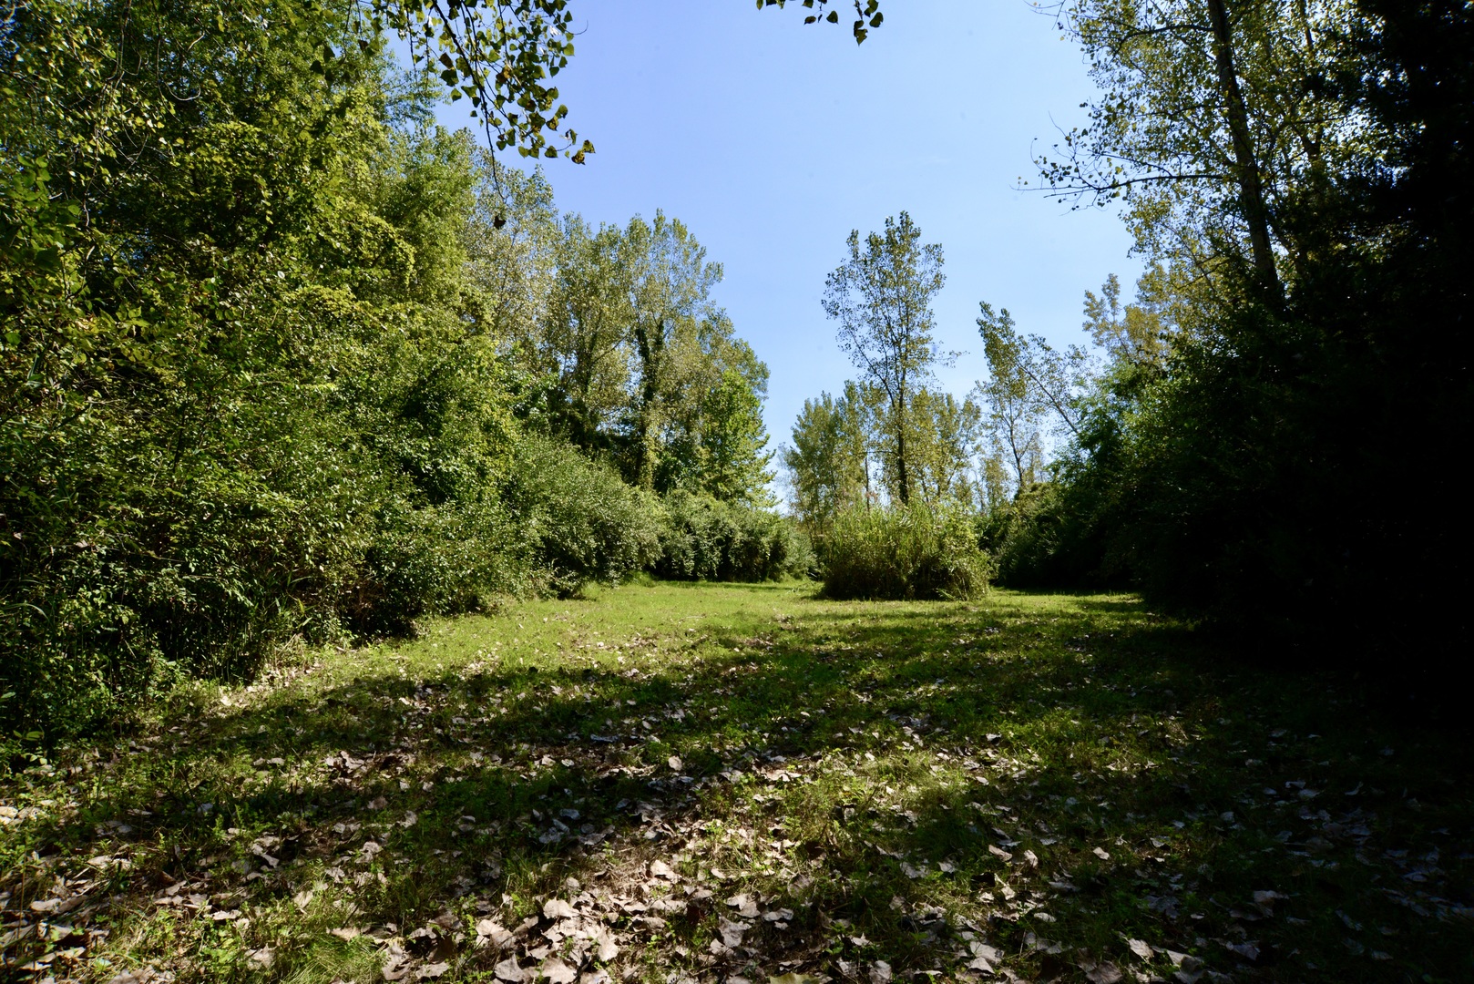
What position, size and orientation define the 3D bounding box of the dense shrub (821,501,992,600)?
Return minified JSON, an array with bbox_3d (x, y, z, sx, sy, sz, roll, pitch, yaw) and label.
[{"bbox_3d":[3.933,1.296,17.556,3.800,2.150,3.000,0,-3,0],"label":"dense shrub"}]

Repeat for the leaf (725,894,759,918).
[{"bbox_3d":[0.018,1.574,2.802,0.115,0.040,0.100,0,-3,0],"label":"leaf"}]

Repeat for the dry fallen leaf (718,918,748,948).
[{"bbox_3d":[-0.010,1.564,2.617,0.110,0.045,0.110,0,-3,0],"label":"dry fallen leaf"}]

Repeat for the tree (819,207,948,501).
[{"bbox_3d":[4.587,-3.145,23.196,3.700,11.609,3.700,0,-3,0],"label":"tree"}]

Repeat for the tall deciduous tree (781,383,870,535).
[{"bbox_3d":[5.053,-1.273,42.124,4.800,9.851,4.800,0,-3,0],"label":"tall deciduous tree"}]

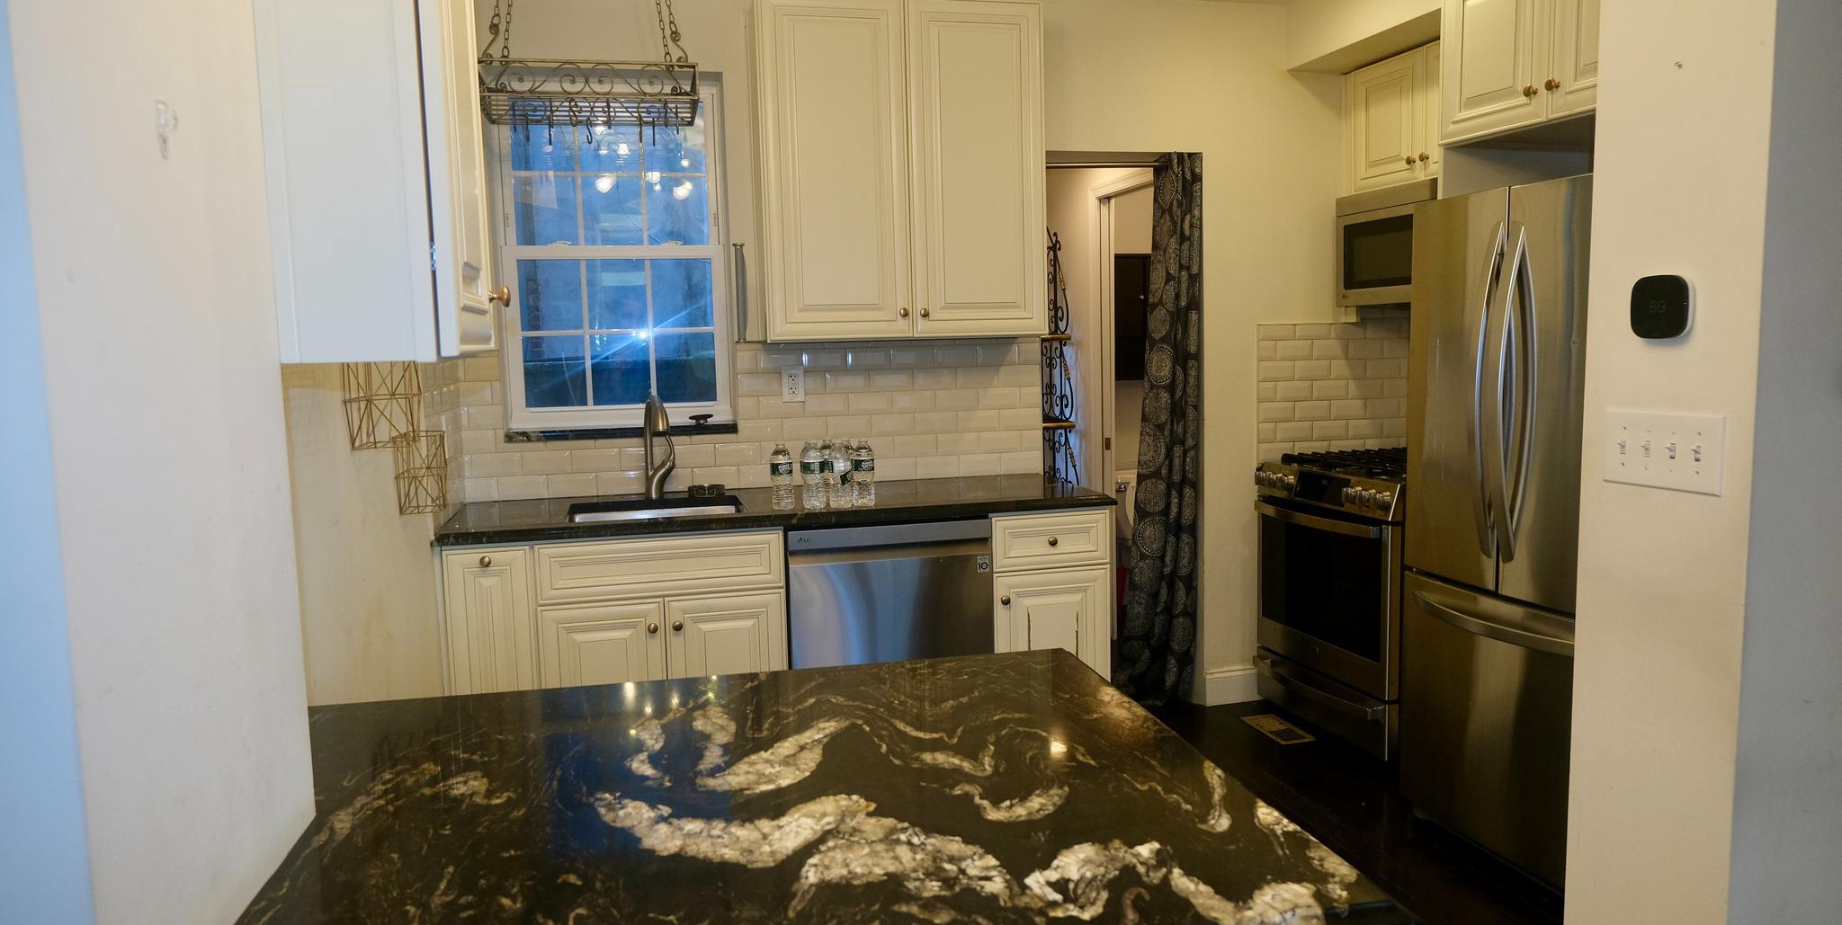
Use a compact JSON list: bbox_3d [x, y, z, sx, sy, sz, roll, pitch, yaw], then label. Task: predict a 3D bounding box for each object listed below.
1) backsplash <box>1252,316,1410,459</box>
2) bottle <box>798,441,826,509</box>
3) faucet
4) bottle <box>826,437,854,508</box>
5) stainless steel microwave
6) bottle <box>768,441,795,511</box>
[{"bbox_3d":[1.584,-0.275,4.488,0.660,0.540,0.015,-3,6,-13],"label":"backsplash"},{"bbox_3d":[-0.310,0.036,3.442,0.066,0.200,0.066,-3,6,-13],"label":"bottle"},{"bbox_3d":[-0.814,-0.046,3.680,0.098,0.336,0.225,-4,7,-22],"label":"faucet"},{"bbox_3d":[-0.232,0.032,3.463,0.065,0.200,0.065,-3,6,-13],"label":"bottle"},{"bbox_3d":[1.782,-0.727,3.938,0.395,0.392,0.757,-3,6,-13],"label":"stainless steel microwave"},{"bbox_3d":[-0.406,0.035,3.471,0.065,0.200,0.065,-3,6,-13],"label":"bottle"}]

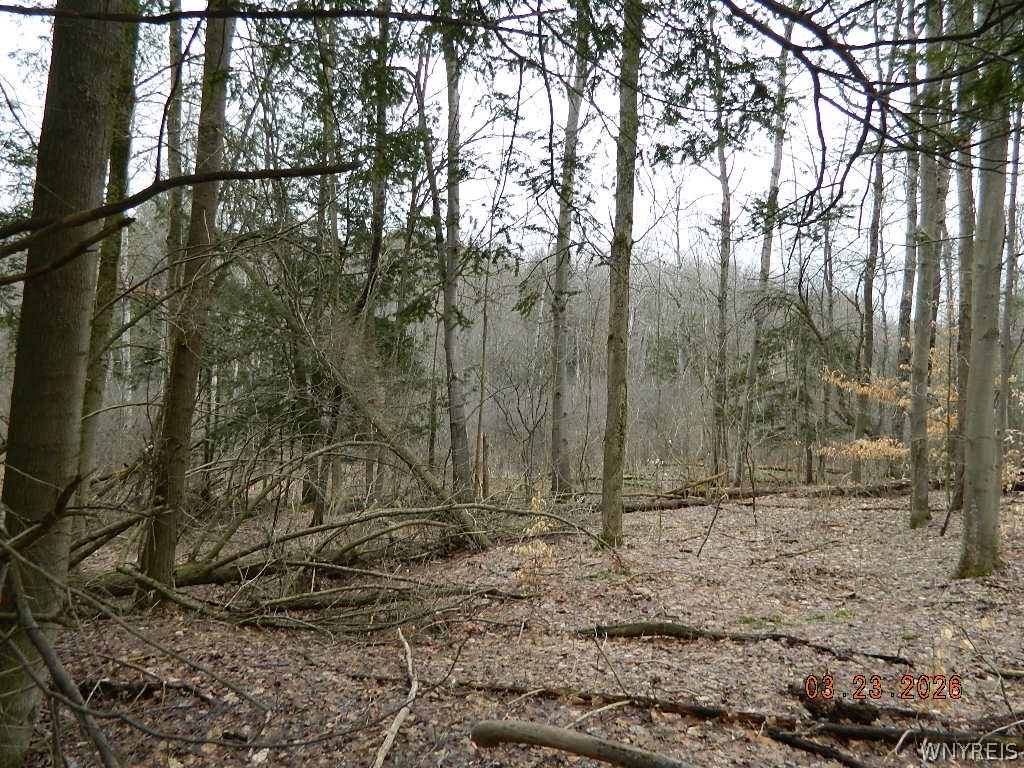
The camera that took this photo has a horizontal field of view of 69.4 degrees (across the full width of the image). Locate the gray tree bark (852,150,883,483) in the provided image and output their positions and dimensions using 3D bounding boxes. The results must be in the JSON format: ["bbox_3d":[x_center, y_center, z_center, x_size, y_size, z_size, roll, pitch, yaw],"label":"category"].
[{"bbox_3d":[9.654,-1.853,20.047,0.360,9.139,0.360,4,-3,25],"label":"gray tree bark"}]

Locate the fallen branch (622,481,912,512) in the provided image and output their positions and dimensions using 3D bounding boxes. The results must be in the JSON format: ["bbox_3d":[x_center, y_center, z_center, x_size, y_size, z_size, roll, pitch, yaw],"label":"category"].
[{"bbox_3d":[5.566,2.222,15.005,8.451,0.320,0.400,3,-3,-30],"label":"fallen branch"}]

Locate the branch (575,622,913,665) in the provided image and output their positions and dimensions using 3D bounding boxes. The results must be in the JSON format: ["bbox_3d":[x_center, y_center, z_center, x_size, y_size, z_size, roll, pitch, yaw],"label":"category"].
[{"bbox_3d":[1.549,1.759,5.131,2.192,0.140,0.250,1,-3,12],"label":"branch"}]

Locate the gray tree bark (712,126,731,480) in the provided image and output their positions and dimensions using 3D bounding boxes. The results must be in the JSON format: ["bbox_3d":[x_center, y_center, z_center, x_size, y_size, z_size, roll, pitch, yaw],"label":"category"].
[{"bbox_3d":[6.143,-2.488,21.888,0.360,10.464,0.360,1,-3,16],"label":"gray tree bark"}]

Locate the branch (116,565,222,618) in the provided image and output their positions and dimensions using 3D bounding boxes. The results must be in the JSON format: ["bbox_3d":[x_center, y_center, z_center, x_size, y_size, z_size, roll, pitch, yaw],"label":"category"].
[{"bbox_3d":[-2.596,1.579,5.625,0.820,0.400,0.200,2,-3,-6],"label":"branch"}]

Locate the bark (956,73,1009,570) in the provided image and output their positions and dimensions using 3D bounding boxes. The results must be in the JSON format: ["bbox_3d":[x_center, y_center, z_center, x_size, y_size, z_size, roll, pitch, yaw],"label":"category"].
[{"bbox_3d":[5.221,-0.631,8.118,0.450,5.394,0.450,2,-3,33],"label":"bark"}]

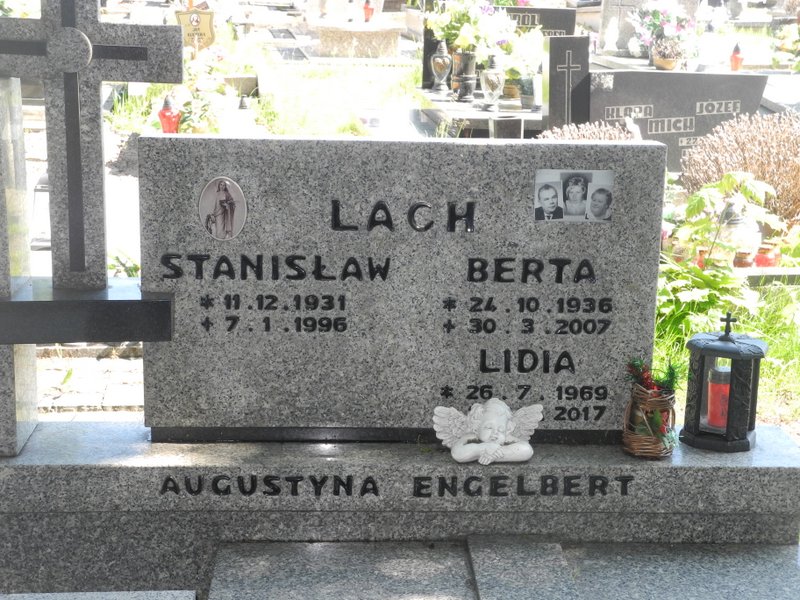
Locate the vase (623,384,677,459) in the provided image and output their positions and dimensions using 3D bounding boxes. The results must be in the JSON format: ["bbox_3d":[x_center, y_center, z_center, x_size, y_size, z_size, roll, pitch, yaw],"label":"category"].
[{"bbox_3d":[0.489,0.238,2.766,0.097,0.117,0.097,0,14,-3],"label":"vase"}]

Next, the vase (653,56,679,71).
[{"bbox_3d":[1.959,-1.741,10.400,0.172,0.093,0.172,-1,15,-5],"label":"vase"}]

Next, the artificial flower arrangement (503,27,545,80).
[{"bbox_3d":[0.727,-1.451,8.300,0.225,0.300,0.200,-1,15,-5],"label":"artificial flower arrangement"}]

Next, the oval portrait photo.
[{"bbox_3d":[-0.329,-0.170,2.627,0.090,0.120,0.008,0,10,-2],"label":"oval portrait photo"}]

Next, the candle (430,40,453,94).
[{"bbox_3d":[0.247,-1.385,8.400,0.125,0.315,0.115,-1,15,-5],"label":"candle"}]

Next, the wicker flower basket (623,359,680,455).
[{"bbox_3d":[0.479,0.203,2.687,0.098,0.172,0.090,0,15,-1],"label":"wicker flower basket"}]

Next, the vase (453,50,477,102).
[{"bbox_3d":[0.378,-1.324,8.331,0.128,0.276,0.128,0,14,-3],"label":"vase"}]

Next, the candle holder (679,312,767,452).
[{"bbox_3d":[0.642,0.154,2.812,0.149,0.265,0.149,7,15,21],"label":"candle holder"}]

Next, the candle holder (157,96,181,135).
[{"bbox_3d":[-1.106,-0.877,6.760,0.102,0.201,0.102,0,14,-3],"label":"candle holder"}]

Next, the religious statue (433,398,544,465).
[{"bbox_3d":[0.171,0.248,2.715,0.212,0.112,0.092,0,14,-3],"label":"religious statue"}]

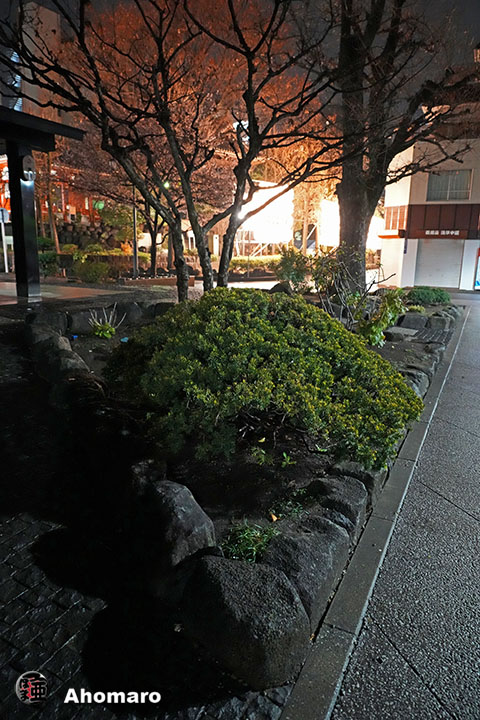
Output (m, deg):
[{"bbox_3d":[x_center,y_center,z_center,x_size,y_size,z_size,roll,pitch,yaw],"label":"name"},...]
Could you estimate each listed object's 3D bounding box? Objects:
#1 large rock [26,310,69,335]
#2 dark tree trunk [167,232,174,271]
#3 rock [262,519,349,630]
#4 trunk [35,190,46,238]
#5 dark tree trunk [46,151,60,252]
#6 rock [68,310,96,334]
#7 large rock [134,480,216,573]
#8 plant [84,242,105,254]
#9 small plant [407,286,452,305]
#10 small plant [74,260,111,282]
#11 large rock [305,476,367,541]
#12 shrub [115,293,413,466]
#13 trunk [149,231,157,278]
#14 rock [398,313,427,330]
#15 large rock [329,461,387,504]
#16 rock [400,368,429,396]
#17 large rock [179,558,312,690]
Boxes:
[{"bbox_3d":[-3.185,-0.593,7.900,0.680,0.420,0.500,1,11,0],"label":"large rock"},{"bbox_3d":[-3.909,-6.103,27.000,0.360,2.090,0.360,1,12,0],"label":"dark tree trunk"},{"bbox_3d":[0.283,0.918,2.224,0.330,0.210,0.600,7,13,26],"label":"rock"},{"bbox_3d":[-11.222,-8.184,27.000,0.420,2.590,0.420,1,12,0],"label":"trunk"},{"bbox_3d":[-8.548,-7.127,22.000,0.550,4.800,0.500,1,11,0],"label":"dark tree trunk"},{"bbox_3d":[-2.775,-0.664,8.632,0.380,0.420,0.600,7,13,26],"label":"rock"},{"bbox_3d":[-0.315,0.794,2.435,0.360,0.340,0.500,-2,12,-16],"label":"large rock"},{"bbox_3d":[-6.366,-4.856,21.000,0.900,0.600,0.750,1,11,0],"label":"plant"},{"bbox_3d":[5.812,-1.989,14.800,1.350,0.520,1.100,1,11,0],"label":"small plant"},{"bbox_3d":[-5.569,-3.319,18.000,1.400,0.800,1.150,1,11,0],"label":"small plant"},{"bbox_3d":[0.551,0.810,2.749,0.330,0.220,0.460,7,13,26],"label":"large rock"},{"bbox_3d":[0.200,-0.100,4.350,2.800,1.050,2.450,1,11,0],"label":"shrub"},{"bbox_3d":[-4.375,-5.275,24.000,0.360,2.340,0.360,1,12,0],"label":"trunk"},{"bbox_3d":[3.378,-0.764,9.400,0.560,0.360,0.450,1,11,0],"label":"rock"},{"bbox_3d":[0.779,0.746,3.179,0.320,0.180,0.520,7,13,26],"label":"large rock"},{"bbox_3d":[1.989,0.286,5.600,0.450,0.320,0.500,7,12,26],"label":"rock"},{"bbox_3d":[0.042,0.949,1.851,0.430,0.290,0.400,7,13,26],"label":"large rock"}]

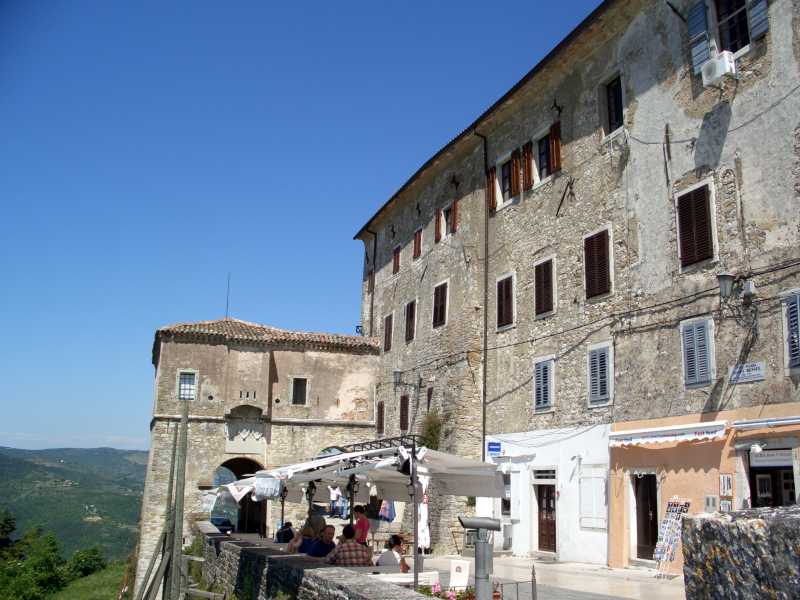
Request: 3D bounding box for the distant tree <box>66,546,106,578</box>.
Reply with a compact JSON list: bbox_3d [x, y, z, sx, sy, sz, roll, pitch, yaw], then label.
[{"bbox_3d":[-23.840,19.924,58.000,2.800,2.500,2.800,0,-12,0],"label":"distant tree"}]

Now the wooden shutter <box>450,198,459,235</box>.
[{"bbox_3d":[2.322,-3.620,33.077,0.050,1.520,0.600,6,-14,-20],"label":"wooden shutter"}]

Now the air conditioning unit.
[{"bbox_3d":[7.556,-5.431,18.056,0.290,0.550,0.740,7,-14,-20],"label":"air conditioning unit"}]

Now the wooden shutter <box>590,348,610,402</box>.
[{"bbox_3d":[5.703,2.170,21.912,0.050,1.554,0.941,6,-14,-20],"label":"wooden shutter"}]

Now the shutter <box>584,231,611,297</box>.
[{"bbox_3d":[5.367,-0.945,20.729,0.080,1.730,1.020,6,-14,-22],"label":"shutter"}]

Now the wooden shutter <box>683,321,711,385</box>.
[{"bbox_3d":[7.104,1.292,18.309,0.050,1.507,0.880,6,-14,-20],"label":"wooden shutter"}]

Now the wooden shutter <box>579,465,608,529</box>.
[{"bbox_3d":[4.994,5.075,19.695,0.080,1.560,1.080,6,-14,-22],"label":"wooden shutter"}]

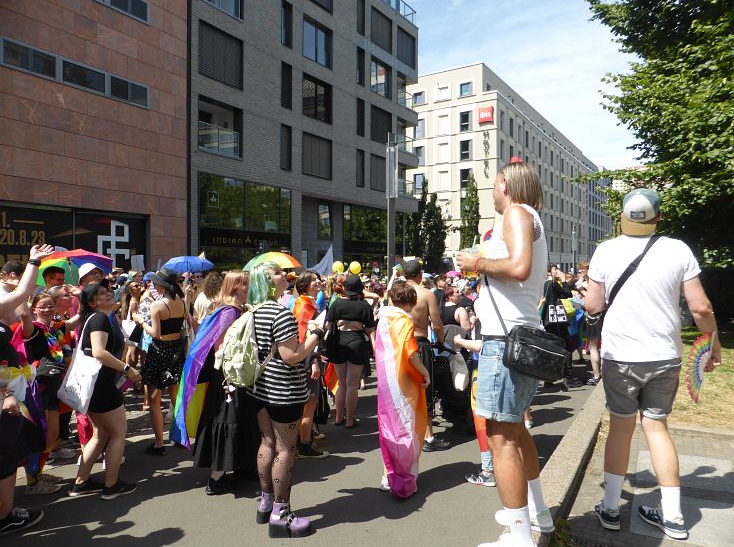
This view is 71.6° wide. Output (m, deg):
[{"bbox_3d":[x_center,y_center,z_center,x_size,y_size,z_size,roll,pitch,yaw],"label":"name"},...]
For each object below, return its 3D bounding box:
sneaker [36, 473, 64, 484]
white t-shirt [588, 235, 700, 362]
[{"bbox_3d":[-2.488,1.580,3.990,0.255,0.100,0.095,0,0,-12],"label":"sneaker"},{"bbox_3d":[1.461,0.130,2.700,0.550,0.670,0.310,1,1,23],"label":"white t-shirt"}]

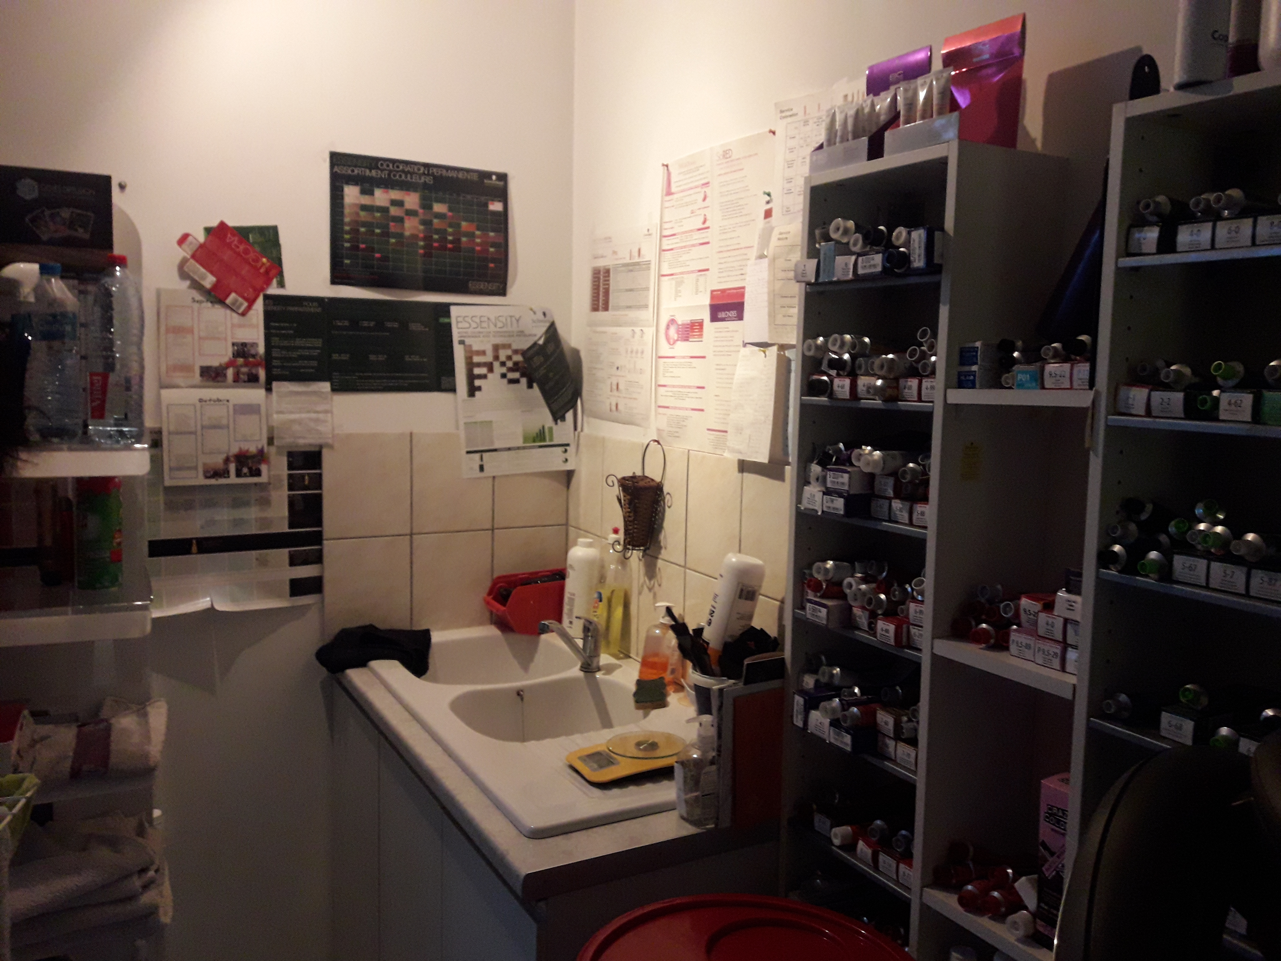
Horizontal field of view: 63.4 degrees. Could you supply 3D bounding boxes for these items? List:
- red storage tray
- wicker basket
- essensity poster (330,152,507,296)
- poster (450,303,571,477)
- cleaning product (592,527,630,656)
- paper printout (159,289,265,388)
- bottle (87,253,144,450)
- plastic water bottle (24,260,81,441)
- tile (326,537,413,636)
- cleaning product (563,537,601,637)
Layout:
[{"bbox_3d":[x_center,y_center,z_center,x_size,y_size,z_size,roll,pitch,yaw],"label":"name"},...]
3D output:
[{"bbox_3d":[-0.257,0.304,2.572,0.230,0.132,0.147,-2,7,-27],"label":"red storage tray"},{"bbox_3d":[-0.024,0.038,2.236,0.120,0.255,0.165,-2,7,-27],"label":"wicker basket"},{"bbox_3d":[-0.506,-0.591,2.417,0.420,0.295,0.018,-2,7,-27],"label":"essensity poster"},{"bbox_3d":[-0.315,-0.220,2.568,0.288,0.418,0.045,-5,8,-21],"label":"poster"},{"bbox_3d":[-0.067,0.255,2.371,0.060,0.297,0.085,-2,7,-27],"label":"cleaning product"},{"bbox_3d":[-0.923,-0.304,2.241,0.212,0.205,0.008,-2,7,-27],"label":"paper printout"},{"bbox_3d":[-0.911,-0.226,1.793,0.084,0.322,0.084,-2,7,-27],"label":"bottle"},{"bbox_3d":[-1.042,-0.225,1.825,0.085,0.308,0.085,-2,7,-27],"label":"plastic water bottle"},{"bbox_3d":[-0.646,0.255,2.458,0.203,0.246,0.010,-2,7,-27],"label":"tile"},{"bbox_3d":[-0.139,0.260,2.498,0.081,0.232,0.081,1,6,0],"label":"cleaning product"}]

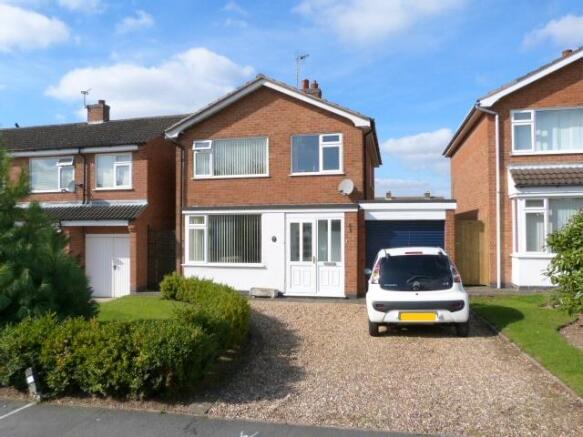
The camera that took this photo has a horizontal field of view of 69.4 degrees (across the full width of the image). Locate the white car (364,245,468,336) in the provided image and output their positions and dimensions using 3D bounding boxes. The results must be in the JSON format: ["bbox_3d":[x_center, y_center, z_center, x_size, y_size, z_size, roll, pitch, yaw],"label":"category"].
[{"bbox_3d":[2.356,1.208,8.127,1.630,1.465,3.435,0,-1,14],"label":"white car"}]

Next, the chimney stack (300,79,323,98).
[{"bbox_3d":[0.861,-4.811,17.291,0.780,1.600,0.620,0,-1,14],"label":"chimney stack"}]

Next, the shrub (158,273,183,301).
[{"bbox_3d":[-3.077,1.736,10.750,0.630,0.710,0.630,0,-1,14],"label":"shrub"}]

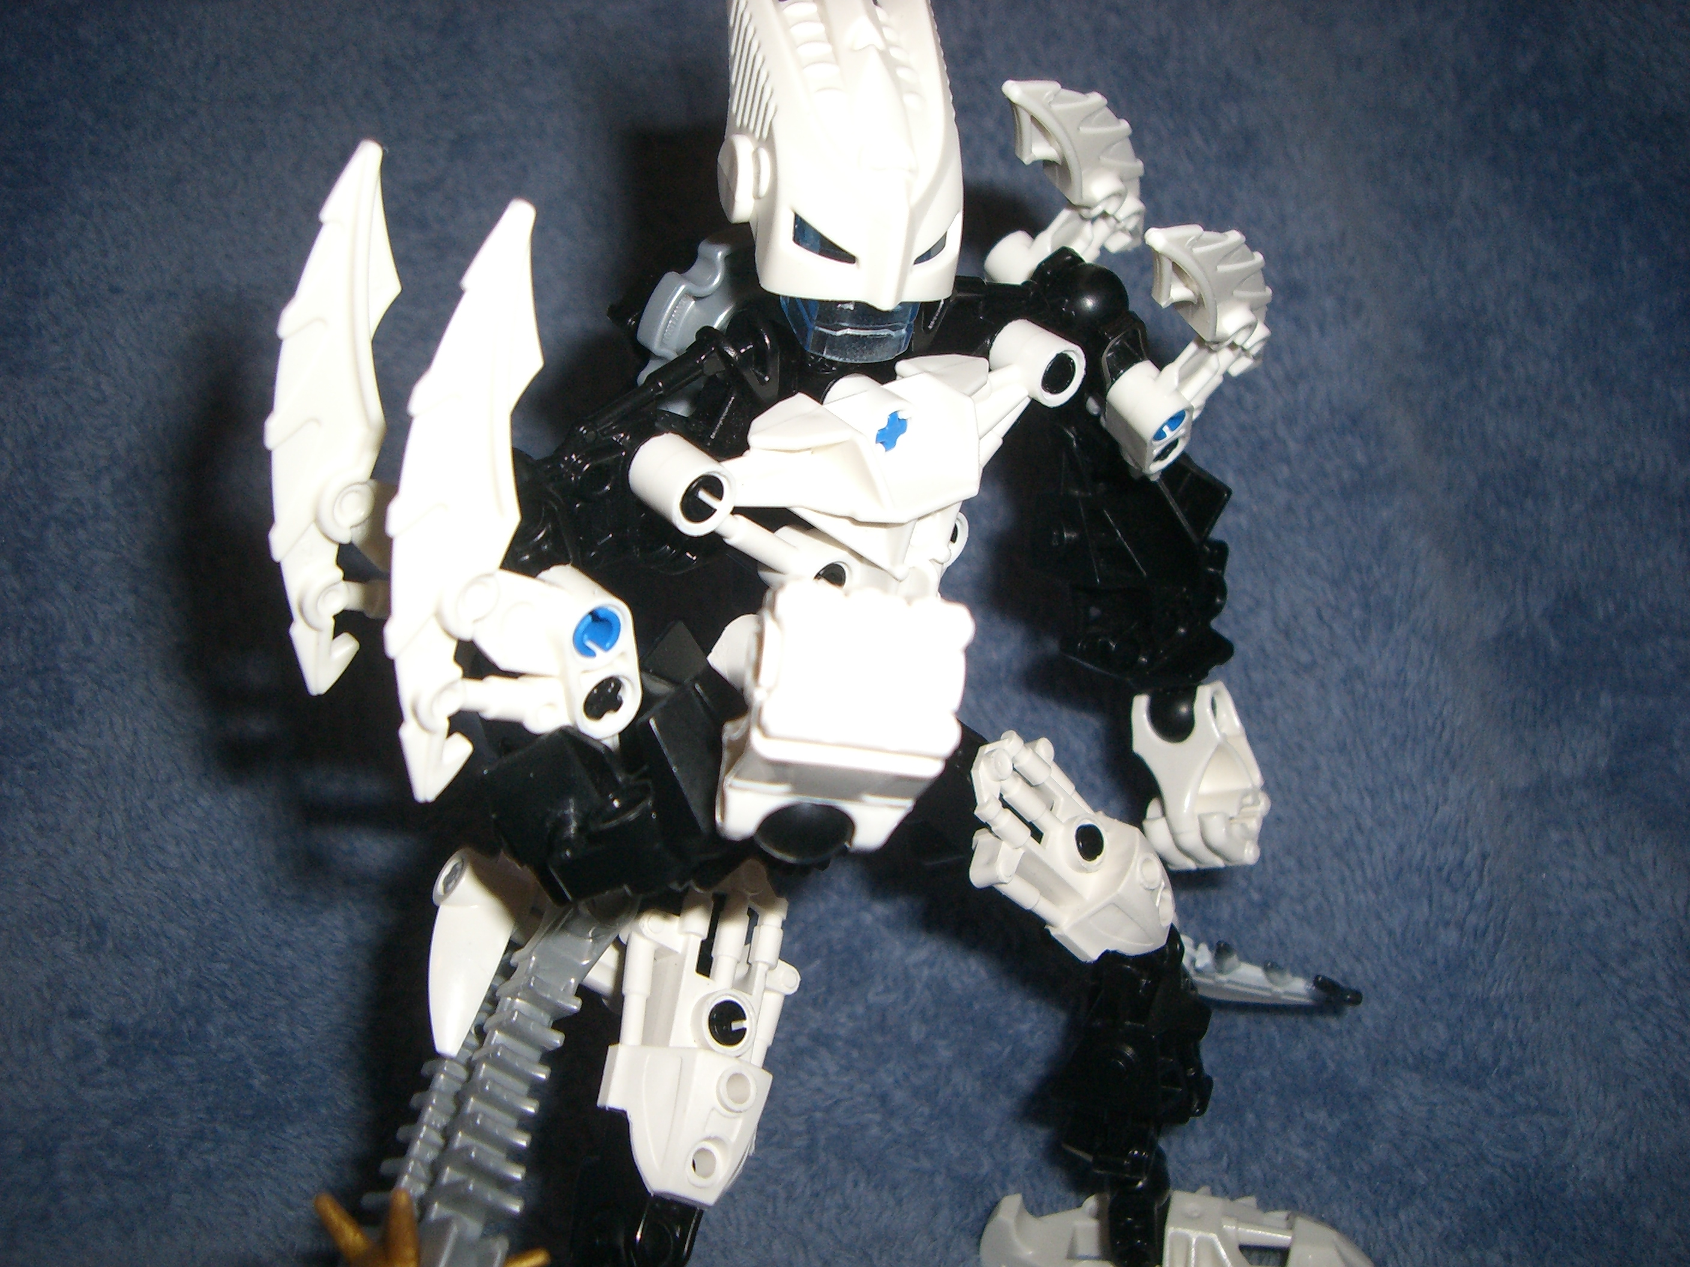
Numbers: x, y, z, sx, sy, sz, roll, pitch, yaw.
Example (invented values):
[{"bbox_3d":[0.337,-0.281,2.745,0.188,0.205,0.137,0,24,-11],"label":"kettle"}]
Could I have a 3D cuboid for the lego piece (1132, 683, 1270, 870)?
[{"bbox_3d":[0.069,0.027,0.356,0.018,0.033,0.019,-3,8,37],"label":"lego piece"}]

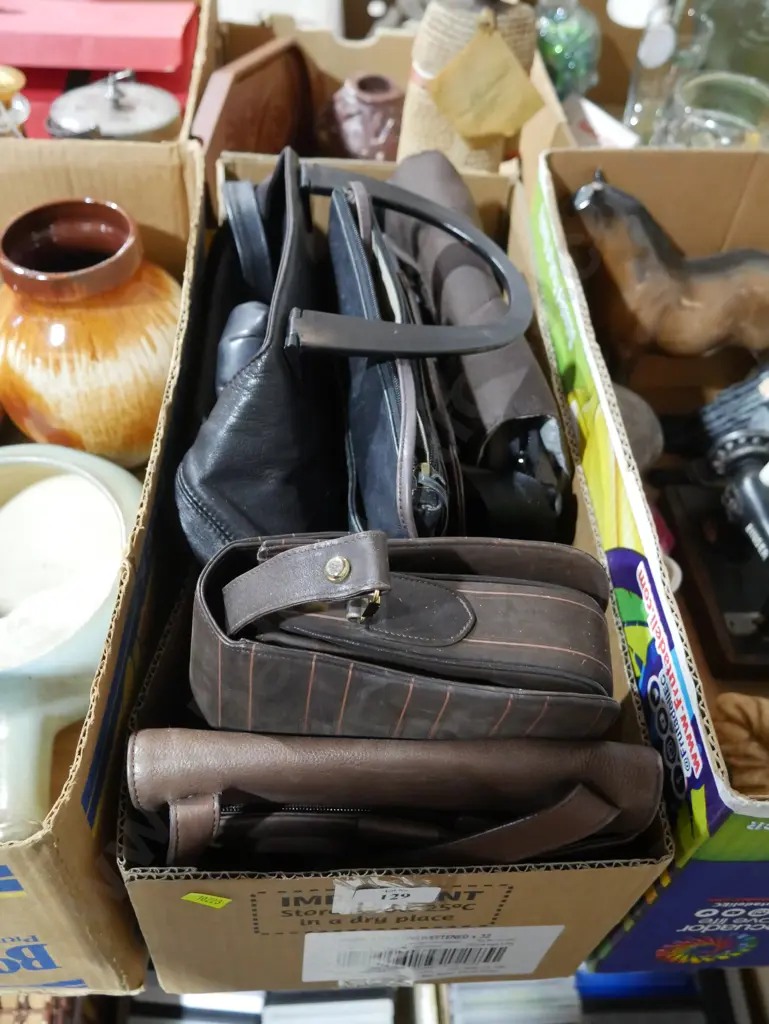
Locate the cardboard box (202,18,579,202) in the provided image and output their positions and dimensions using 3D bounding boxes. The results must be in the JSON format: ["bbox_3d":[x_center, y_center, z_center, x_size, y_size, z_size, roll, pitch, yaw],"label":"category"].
[{"bbox_3d":[-0.009,-0.343,0.983,0.345,0.195,0.270,1,51,-5],"label":"cardboard box"}]

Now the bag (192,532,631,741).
[{"bbox_3d":[0.001,0.112,0.591,0.228,0.195,0.100,7,50,-7],"label":"bag"}]

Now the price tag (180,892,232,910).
[{"bbox_3d":[-0.085,0.185,0.450,0.022,0.012,0.001,25,43,-30],"label":"price tag"}]

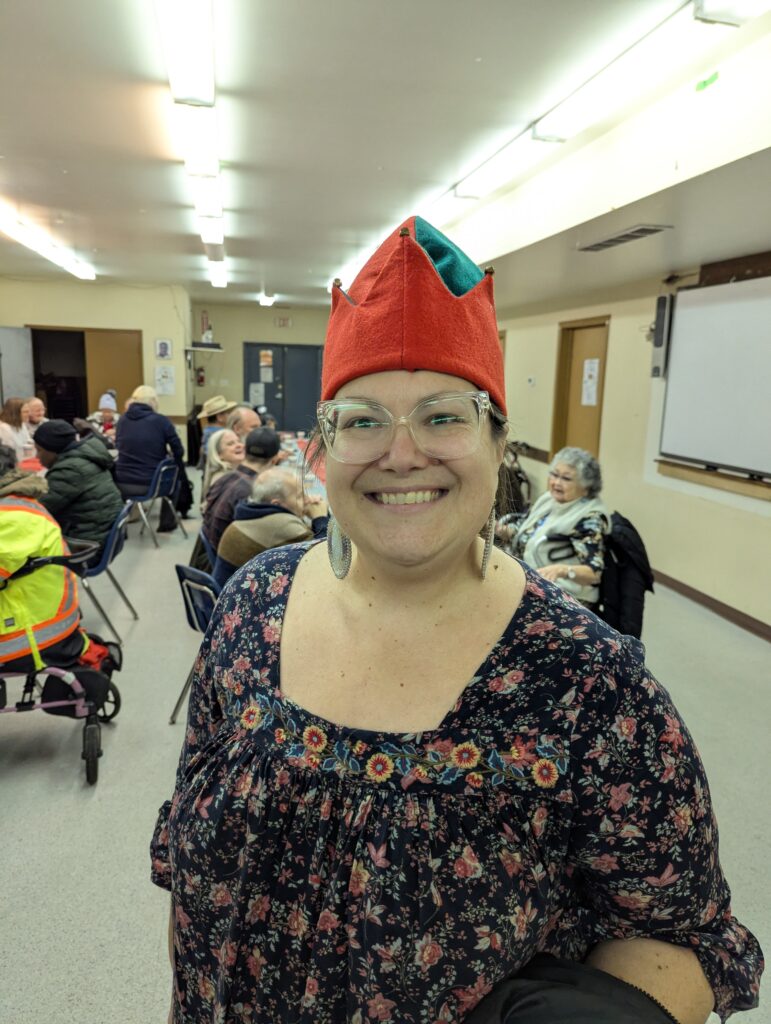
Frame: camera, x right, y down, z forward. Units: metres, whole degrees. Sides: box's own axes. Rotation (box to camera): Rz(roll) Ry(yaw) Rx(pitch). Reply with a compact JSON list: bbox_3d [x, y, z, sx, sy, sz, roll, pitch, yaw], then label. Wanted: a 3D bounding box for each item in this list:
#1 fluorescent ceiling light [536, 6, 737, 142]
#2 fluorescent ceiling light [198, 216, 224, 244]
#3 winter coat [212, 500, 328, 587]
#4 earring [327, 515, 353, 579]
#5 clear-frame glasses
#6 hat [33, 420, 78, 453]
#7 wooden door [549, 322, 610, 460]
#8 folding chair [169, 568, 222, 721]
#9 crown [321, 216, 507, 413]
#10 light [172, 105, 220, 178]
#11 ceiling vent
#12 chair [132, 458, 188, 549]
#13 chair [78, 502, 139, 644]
[{"bbox_3d":[0.921,-1.707,2.825,0.180,0.085,1.220,-1,12,-12],"label":"fluorescent ceiling light"},{"bbox_3d":[-1.471,-2.399,5.984,0.205,0.075,1.220,-1,12,-12],"label":"fluorescent ceiling light"},{"bbox_3d":[-0.495,0.239,3.324,0.500,0.600,0.520,-9,15,-41],"label":"winter coat"},{"bbox_3d":[-0.042,0.033,0.655,0.008,0.063,0.034,-13,13,-42],"label":"earring"},{"bbox_3d":[0.021,-0.061,0.625,0.138,0.053,0.142,-4,-4,6],"label":"clear-frame glasses"},{"bbox_3d":[-1.882,-0.425,4.064,0.225,0.185,0.195,-11,11,3],"label":"hat"},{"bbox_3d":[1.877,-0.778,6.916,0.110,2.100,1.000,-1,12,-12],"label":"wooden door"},{"bbox_3d":[-0.651,0.582,3.178,0.455,0.770,0.515,11,14,38],"label":"folding chair"},{"bbox_3d":[0.026,-0.186,0.662,0.172,0.190,0.200,-2,-3,6],"label":"crown"},{"bbox_3d":[-0.964,-1.921,3.659,0.205,0.075,1.220,-1,12,-12],"label":"light"},{"bbox_3d":[1.341,-1.577,4.144,0.215,0.025,0.850,-1,12,-12],"label":"ceiling vent"},{"bbox_3d":[-2.116,-0.112,6.437,0.520,0.775,0.460,5,12,19],"label":"chair"},{"bbox_3d":[-1.797,0.343,4.244,0.540,0.790,0.480,0,11,-7],"label":"chair"}]

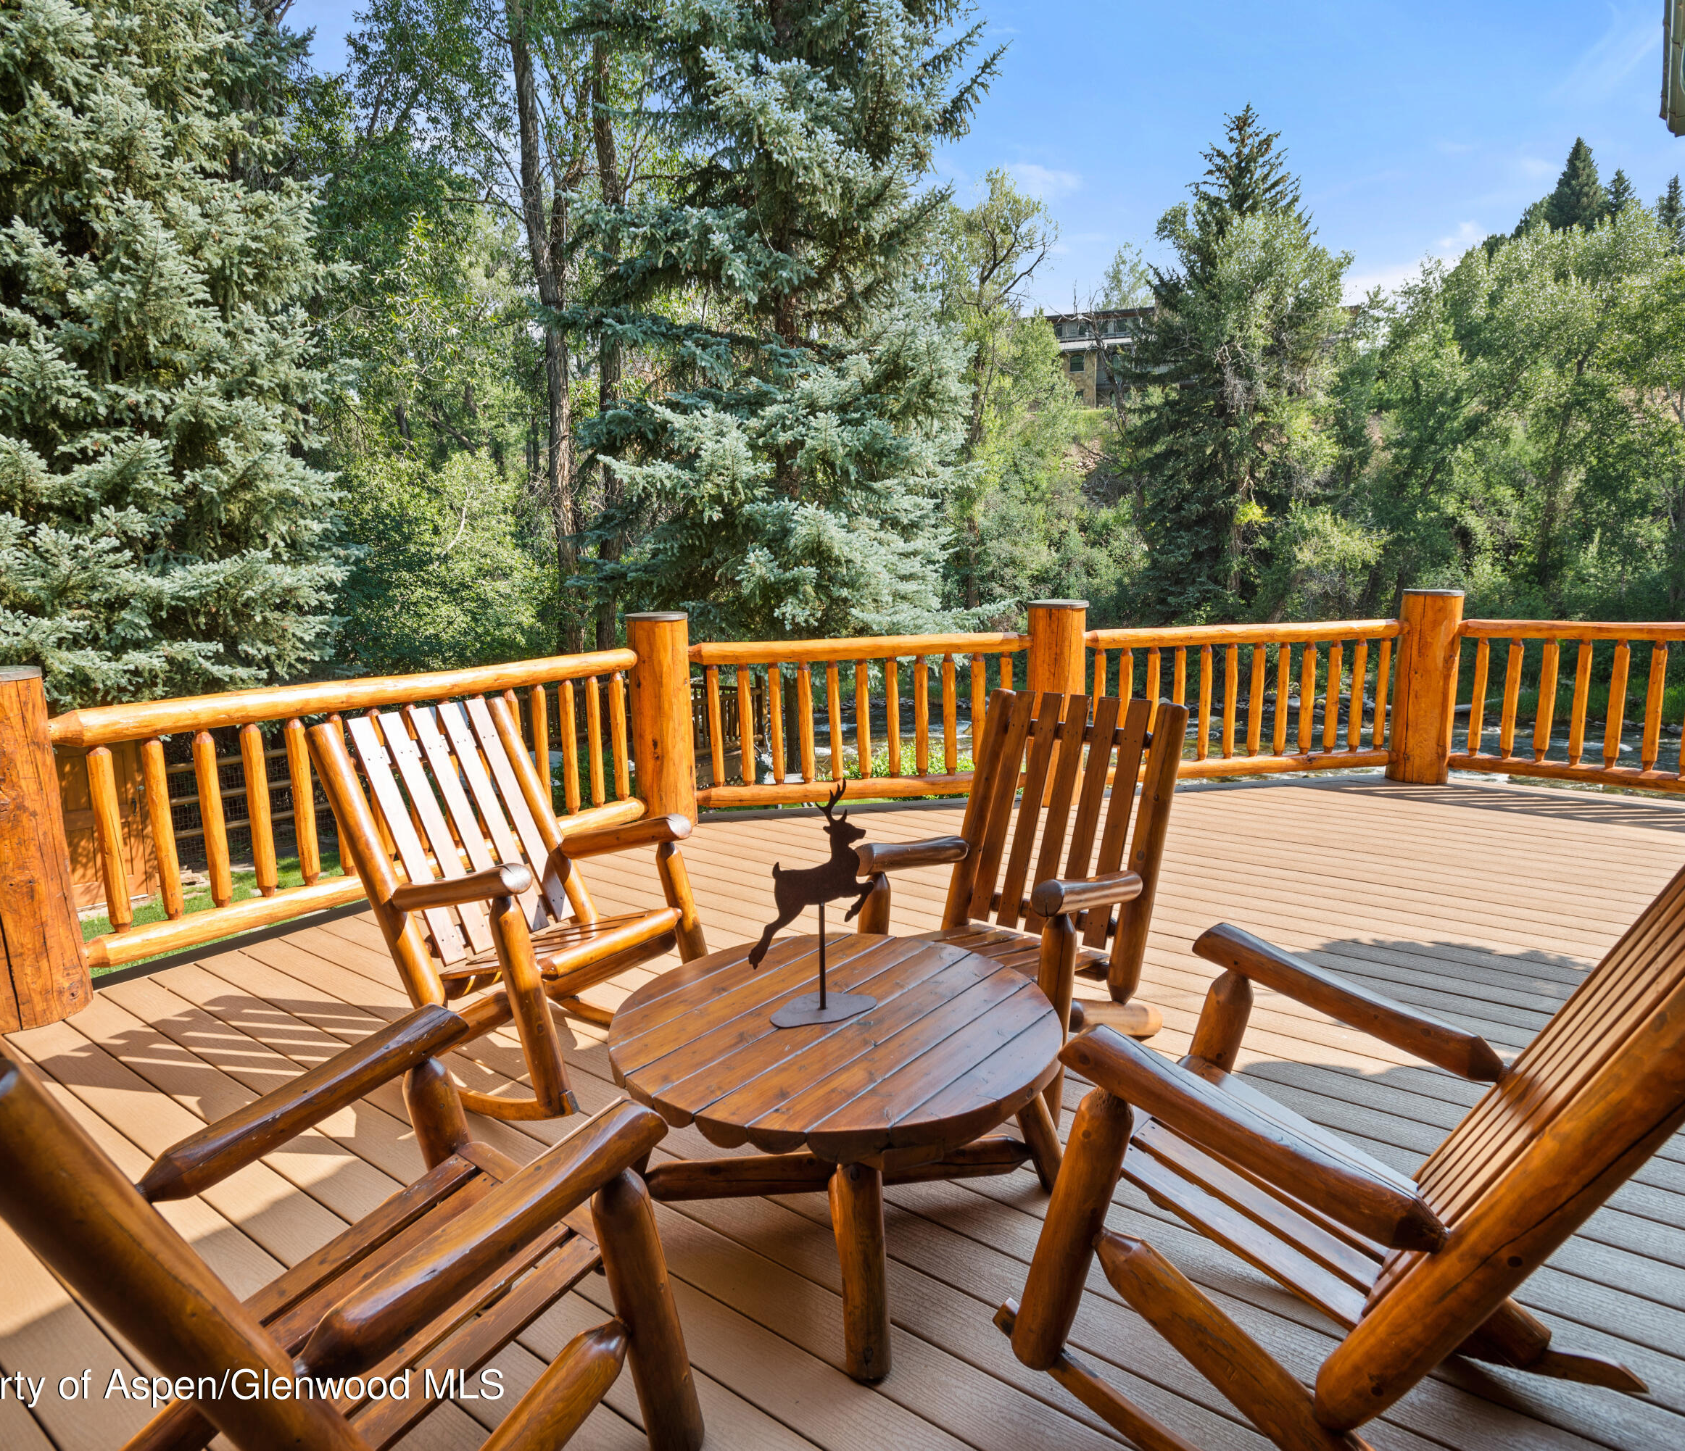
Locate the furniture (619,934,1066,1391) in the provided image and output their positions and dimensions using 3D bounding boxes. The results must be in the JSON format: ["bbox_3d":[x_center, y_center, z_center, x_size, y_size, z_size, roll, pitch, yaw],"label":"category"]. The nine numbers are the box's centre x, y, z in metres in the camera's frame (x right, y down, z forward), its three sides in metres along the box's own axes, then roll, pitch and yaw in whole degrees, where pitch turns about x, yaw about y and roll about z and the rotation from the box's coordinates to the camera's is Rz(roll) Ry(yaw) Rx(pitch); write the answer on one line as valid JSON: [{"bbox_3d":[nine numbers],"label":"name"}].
[{"bbox_3d":[-0.009,0.789,2.329,0.920,0.425,0.920,-1,9,0],"label":"furniture"}]

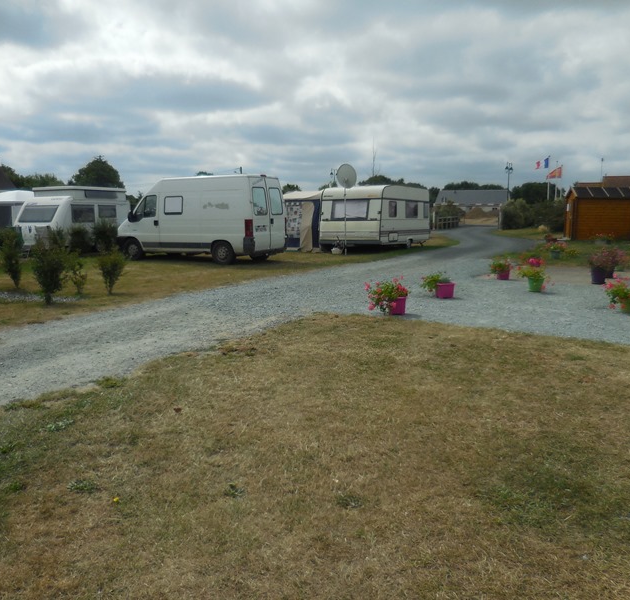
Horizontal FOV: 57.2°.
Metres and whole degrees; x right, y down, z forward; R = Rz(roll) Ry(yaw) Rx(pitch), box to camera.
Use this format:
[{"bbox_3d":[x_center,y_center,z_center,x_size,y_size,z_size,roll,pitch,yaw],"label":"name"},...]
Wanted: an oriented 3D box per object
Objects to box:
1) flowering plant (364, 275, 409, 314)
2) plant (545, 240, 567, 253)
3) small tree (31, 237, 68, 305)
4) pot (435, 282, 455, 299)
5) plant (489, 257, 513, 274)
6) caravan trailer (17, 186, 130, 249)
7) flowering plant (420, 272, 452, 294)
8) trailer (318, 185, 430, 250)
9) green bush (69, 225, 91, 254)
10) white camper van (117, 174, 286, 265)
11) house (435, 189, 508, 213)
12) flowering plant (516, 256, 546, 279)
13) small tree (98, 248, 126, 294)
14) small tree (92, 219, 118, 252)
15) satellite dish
[{"bbox_3d":[0.973,-0.047,7.702,0.560,0.470,0.520,0,8,0],"label":"flowering plant"},{"bbox_3d":[7.724,-1.711,18.480,0.668,0.384,0.635,3,9,22],"label":"plant"},{"bbox_3d":[-3.991,-0.419,8.686,0.550,1.000,0.550,0,8,0],"label":"small tree"},{"bbox_3d":[2.076,-0.155,9.229,0.280,0.250,0.280,-3,9,-20],"label":"pot"},{"bbox_3d":[3.917,-0.725,12.135,0.479,0.378,0.455,2,8,18],"label":"plant"},{"bbox_3d":[-9.681,-3.194,23.164,2.100,2.550,3.800,4,9,30],"label":"caravan trailer"},{"bbox_3d":[1.958,-0.268,9.390,0.494,0.358,0.469,1,8,12],"label":"flowering plant"},{"bbox_3d":[2.506,-3.192,22.948,2.300,2.500,5.600,4,9,30],"label":"trailer"},{"bbox_3d":[-8.460,-2.163,20.802,0.850,1.120,0.850,0,8,0],"label":"green bush"},{"bbox_3d":[-3.623,-2.434,17.661,5.050,2.470,2.000,3,9,25],"label":"white camper van"},{"bbox_3d":[27.445,-16.127,101.773,12.200,6.200,8.500,1,8,13],"label":"house"},{"bbox_3d":[3.822,-0.574,10.200,0.470,0.388,0.446,3,8,20],"label":"flowering plant"},{"bbox_3d":[-3.456,-0.477,9.813,0.470,0.790,0.470,0,8,0],"label":"small tree"},{"bbox_3d":[-7.233,-2.128,19.853,0.850,1.300,0.850,0,8,0],"label":"small tree"},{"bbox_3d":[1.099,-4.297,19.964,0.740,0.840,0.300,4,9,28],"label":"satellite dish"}]

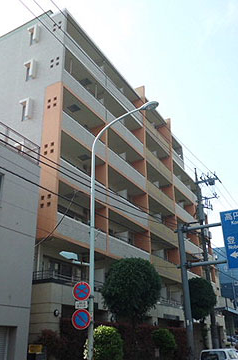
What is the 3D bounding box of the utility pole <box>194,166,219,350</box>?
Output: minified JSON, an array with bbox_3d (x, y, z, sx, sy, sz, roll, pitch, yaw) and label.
[{"bbox_3d":[6.372,5.336,23.967,1.500,13.500,0.800,-15,-28,27],"label":"utility pole"}]

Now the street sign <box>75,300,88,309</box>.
[{"bbox_3d":[-1.214,4.051,11.674,0.410,0.220,0.040,-5,-25,9],"label":"street sign"}]

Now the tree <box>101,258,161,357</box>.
[{"bbox_3d":[0.479,5.403,13.580,2.300,4.850,2.300,-1,-25,0],"label":"tree"}]

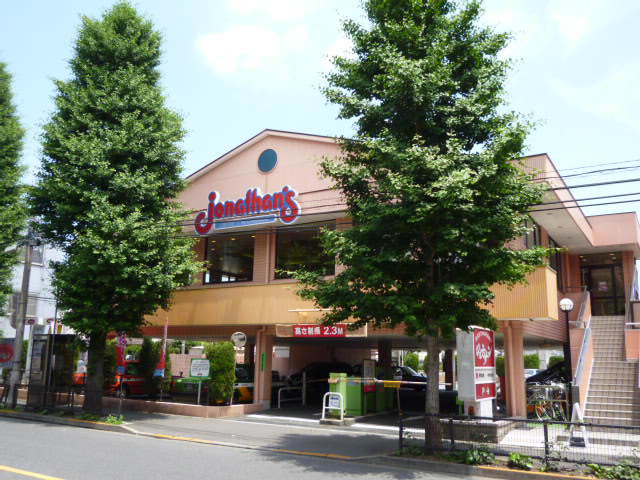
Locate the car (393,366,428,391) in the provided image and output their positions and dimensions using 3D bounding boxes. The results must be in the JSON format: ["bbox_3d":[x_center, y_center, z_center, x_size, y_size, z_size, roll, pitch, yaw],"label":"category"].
[{"bbox_3d":[3.827,6.728,25.979,4.600,1.430,1.700,-6,-14,29],"label":"car"}]

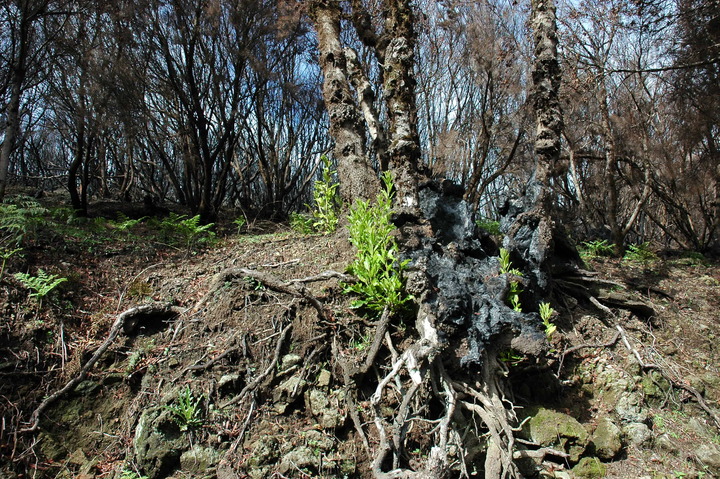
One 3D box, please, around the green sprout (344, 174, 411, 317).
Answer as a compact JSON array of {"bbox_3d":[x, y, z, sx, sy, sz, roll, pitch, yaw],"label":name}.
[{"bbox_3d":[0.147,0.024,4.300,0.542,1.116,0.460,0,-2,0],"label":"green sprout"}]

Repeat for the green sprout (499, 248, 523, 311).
[{"bbox_3d":[1.227,0.326,4.400,0.196,0.506,0.180,0,-2,0],"label":"green sprout"}]

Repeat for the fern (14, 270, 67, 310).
[{"bbox_3d":[-2.783,0.436,4.700,0.453,0.366,0.400,0,-2,0],"label":"fern"}]

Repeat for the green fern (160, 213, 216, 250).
[{"bbox_3d":[-2.026,-0.093,6.300,0.654,0.444,0.550,0,-2,0],"label":"green fern"}]

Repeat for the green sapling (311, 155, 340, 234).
[{"bbox_3d":[-0.332,-0.434,5.200,0.289,0.771,0.270,0,-2,0],"label":"green sapling"}]

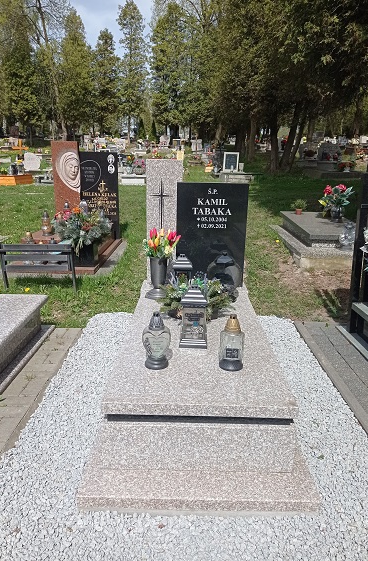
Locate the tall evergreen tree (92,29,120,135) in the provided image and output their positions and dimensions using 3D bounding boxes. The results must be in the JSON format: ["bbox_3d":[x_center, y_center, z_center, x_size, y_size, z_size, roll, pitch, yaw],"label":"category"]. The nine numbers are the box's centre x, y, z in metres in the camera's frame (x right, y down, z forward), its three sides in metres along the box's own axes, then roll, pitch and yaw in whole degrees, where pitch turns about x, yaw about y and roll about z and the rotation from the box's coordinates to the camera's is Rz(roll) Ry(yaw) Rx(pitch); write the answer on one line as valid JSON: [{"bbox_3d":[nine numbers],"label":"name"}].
[{"bbox_3d":[-7.740,-19.647,45.000,2.700,10.100,2.700,1,16,0],"label":"tall evergreen tree"}]

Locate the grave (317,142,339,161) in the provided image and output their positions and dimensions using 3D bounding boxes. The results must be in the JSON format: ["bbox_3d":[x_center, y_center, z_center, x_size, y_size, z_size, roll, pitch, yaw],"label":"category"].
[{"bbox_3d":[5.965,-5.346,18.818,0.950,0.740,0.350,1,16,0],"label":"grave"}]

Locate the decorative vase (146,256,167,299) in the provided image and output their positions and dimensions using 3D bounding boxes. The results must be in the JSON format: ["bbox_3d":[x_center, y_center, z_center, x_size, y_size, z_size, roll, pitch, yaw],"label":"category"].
[{"bbox_3d":[-0.184,-0.031,3.134,0.157,0.285,0.157,1,16,0],"label":"decorative vase"}]

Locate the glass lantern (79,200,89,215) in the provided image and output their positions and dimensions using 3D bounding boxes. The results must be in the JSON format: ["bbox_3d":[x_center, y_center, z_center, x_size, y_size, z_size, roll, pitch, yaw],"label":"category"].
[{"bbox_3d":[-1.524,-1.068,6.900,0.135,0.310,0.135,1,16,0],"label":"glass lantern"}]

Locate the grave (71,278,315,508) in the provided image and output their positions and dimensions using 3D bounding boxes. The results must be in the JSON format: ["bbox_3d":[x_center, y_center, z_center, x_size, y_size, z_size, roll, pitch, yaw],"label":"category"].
[{"bbox_3d":[0.072,0.465,2.755,0.980,0.440,2.030,1,16,0],"label":"grave"}]

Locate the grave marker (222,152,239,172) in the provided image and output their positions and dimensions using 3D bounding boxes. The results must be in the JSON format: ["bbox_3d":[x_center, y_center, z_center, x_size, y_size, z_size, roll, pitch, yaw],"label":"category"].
[{"bbox_3d":[1.921,-4.822,18.500,0.640,0.780,0.130,1,16,0],"label":"grave marker"}]

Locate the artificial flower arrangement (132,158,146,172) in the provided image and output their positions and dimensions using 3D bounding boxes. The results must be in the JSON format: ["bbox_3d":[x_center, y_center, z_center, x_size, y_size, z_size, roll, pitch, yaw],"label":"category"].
[{"bbox_3d":[-1.881,-4.852,19.300,0.560,0.580,0.480,1,16,0],"label":"artificial flower arrangement"}]

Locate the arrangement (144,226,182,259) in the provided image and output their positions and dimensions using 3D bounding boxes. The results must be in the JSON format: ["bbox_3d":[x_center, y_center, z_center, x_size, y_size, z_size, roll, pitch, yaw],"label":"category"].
[{"bbox_3d":[-0.148,-0.250,3.071,0.260,0.215,0.220,1,16,0],"label":"arrangement"}]

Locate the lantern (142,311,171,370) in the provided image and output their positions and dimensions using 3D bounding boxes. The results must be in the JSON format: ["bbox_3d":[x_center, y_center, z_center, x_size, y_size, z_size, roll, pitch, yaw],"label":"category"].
[{"bbox_3d":[-0.139,0.296,2.284,0.146,0.295,0.120,1,16,0],"label":"lantern"}]

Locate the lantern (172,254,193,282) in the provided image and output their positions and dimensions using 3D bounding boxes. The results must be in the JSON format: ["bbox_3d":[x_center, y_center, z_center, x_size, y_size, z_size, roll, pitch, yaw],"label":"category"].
[{"bbox_3d":[-0.009,-0.030,3.385,0.150,0.335,0.150,1,16,0],"label":"lantern"}]

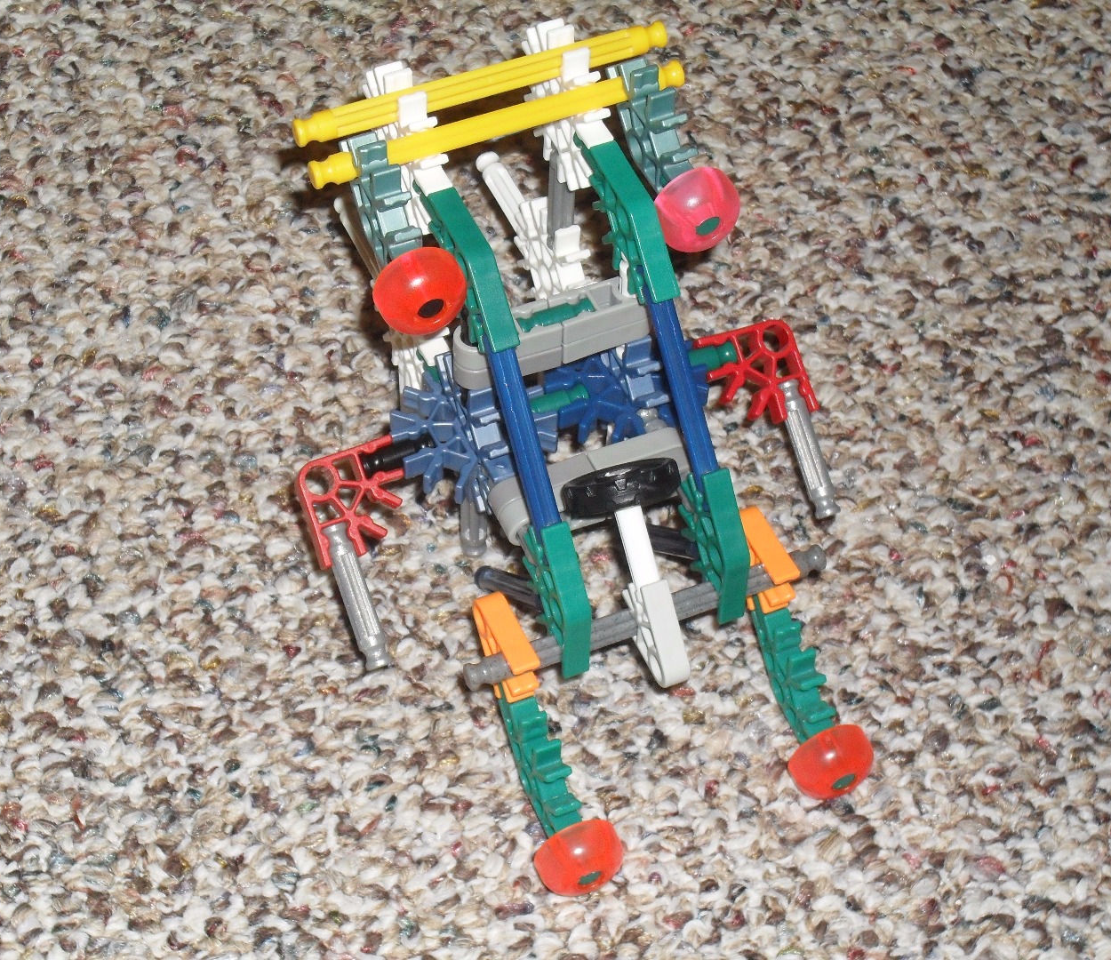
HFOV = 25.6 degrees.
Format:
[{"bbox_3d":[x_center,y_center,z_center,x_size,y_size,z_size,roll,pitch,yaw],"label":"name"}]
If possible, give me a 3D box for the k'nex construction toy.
[{"bbox_3d":[0.003,-0.019,0.542,0.122,0.115,0.182,-18,55,-13],"label":"k'nex construction toy"}]

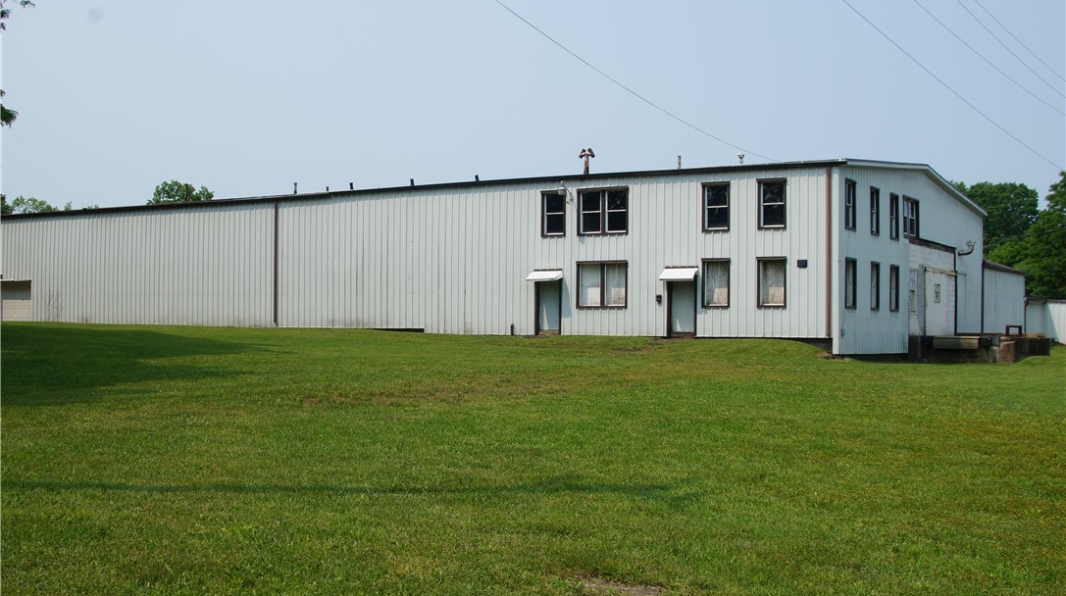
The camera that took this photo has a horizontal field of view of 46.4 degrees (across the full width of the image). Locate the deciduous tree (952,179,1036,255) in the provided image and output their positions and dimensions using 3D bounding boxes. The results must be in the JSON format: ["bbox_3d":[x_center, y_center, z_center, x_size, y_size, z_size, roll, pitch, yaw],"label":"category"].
[{"bbox_3d":[35.300,-2.500,95.000,7.800,12.800,7.400,0,-1,20],"label":"deciduous tree"}]

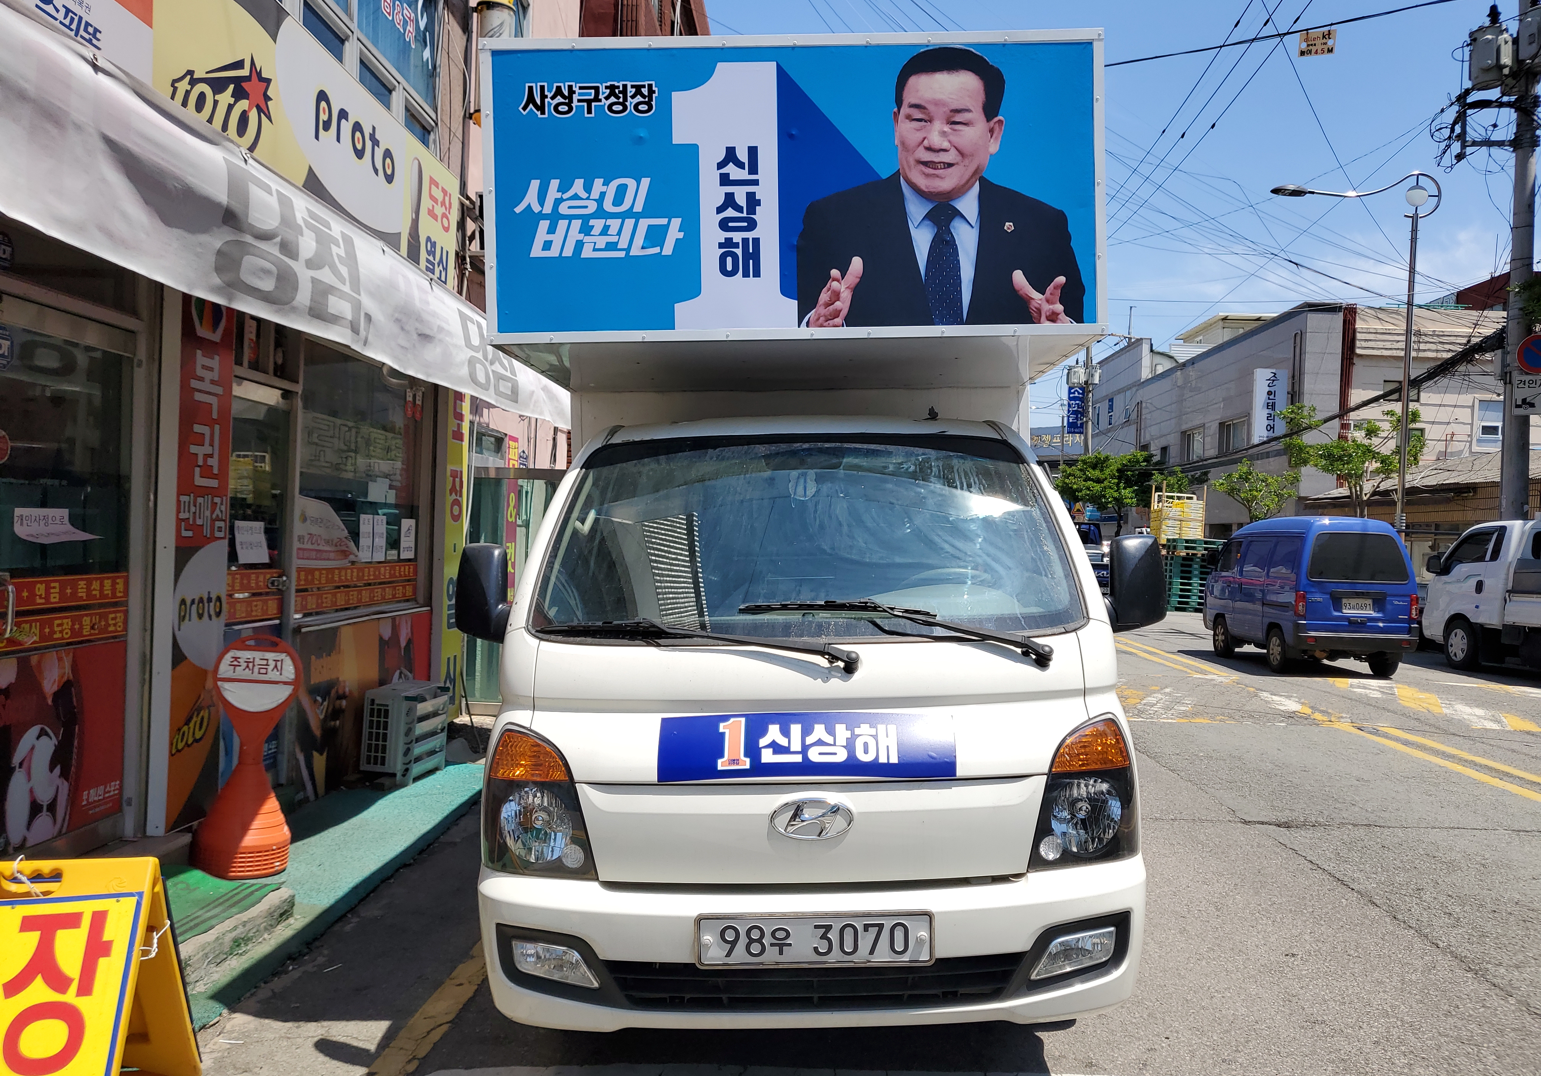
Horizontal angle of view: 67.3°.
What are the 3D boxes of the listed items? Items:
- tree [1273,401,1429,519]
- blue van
[{"bbox_3d":[11.700,-0.530,23.300,2.950,4.300,2.900,2,0,3],"label":"tree"},{"bbox_3d":[6.760,0.690,14.780,1.420,1.900,3.460,2,0,2],"label":"blue van"}]

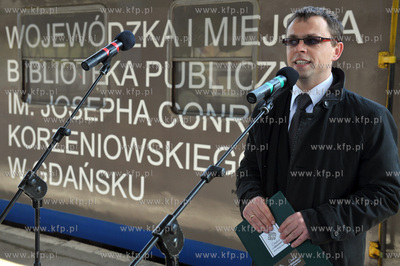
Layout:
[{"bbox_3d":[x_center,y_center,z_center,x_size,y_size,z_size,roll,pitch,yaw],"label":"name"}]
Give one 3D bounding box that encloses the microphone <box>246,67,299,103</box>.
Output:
[{"bbox_3d":[0.219,-0.140,1.710,0.070,0.070,0.245,6,25,38],"label":"microphone"}]

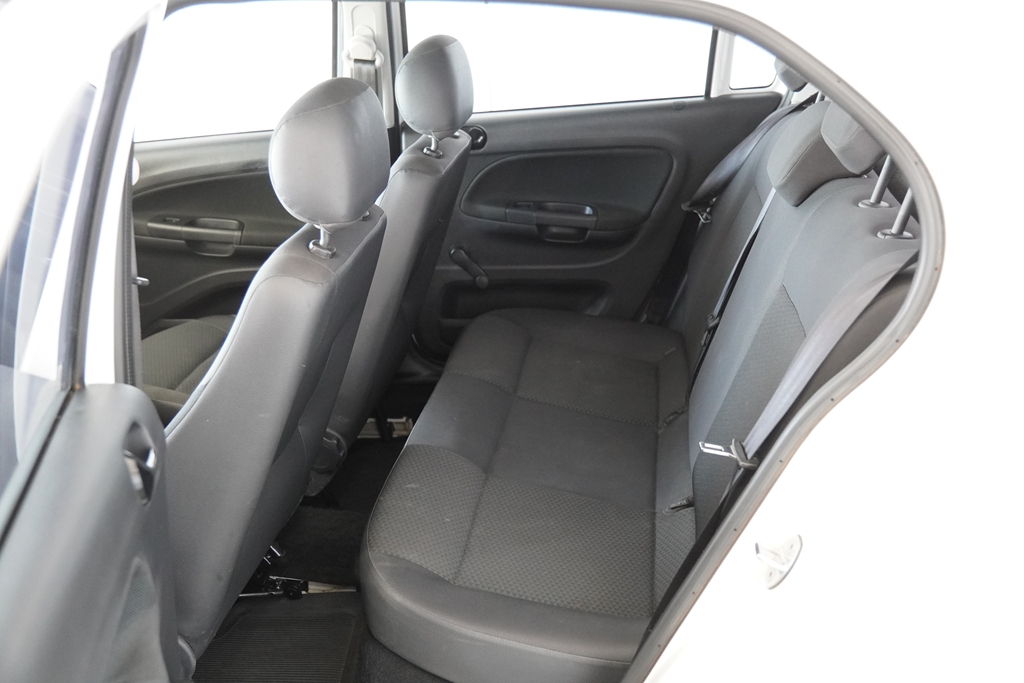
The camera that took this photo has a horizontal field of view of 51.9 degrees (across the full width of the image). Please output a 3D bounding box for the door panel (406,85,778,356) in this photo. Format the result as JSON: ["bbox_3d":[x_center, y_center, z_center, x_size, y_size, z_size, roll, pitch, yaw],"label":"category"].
[{"bbox_3d":[0.177,-0.253,2.649,0.910,0.690,0.130,1,22,9],"label":"door panel"}]

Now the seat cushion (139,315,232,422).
[{"bbox_3d":[-0.641,0.114,2.550,0.560,0.215,0.500,1,22,9],"label":"seat cushion"}]

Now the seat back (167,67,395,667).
[{"bbox_3d":[-0.403,0.009,1.694,0.245,0.895,0.500,21,24,0],"label":"seat back"}]

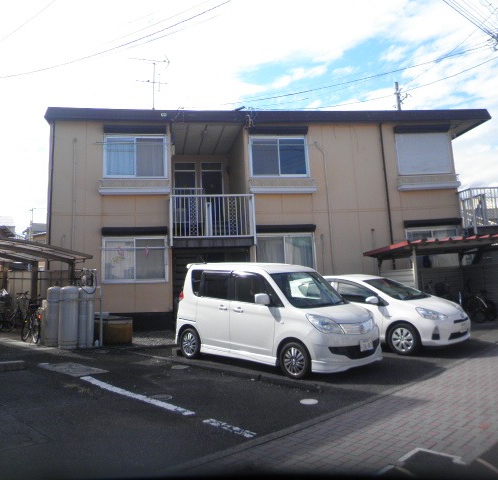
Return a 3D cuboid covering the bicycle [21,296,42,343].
[{"bbox_3d":[-4.977,1.842,11.000,0.580,1.040,1.720,4,-9,-36],"label":"bicycle"}]

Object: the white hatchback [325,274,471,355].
[{"bbox_3d":[2.700,1.540,10.270,1.695,1.445,3.995,4,-7,-41],"label":"white hatchback"}]

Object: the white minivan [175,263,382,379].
[{"bbox_3d":[0.410,1.250,8.330,1.620,1.765,3.710,5,-7,-44],"label":"white minivan"}]

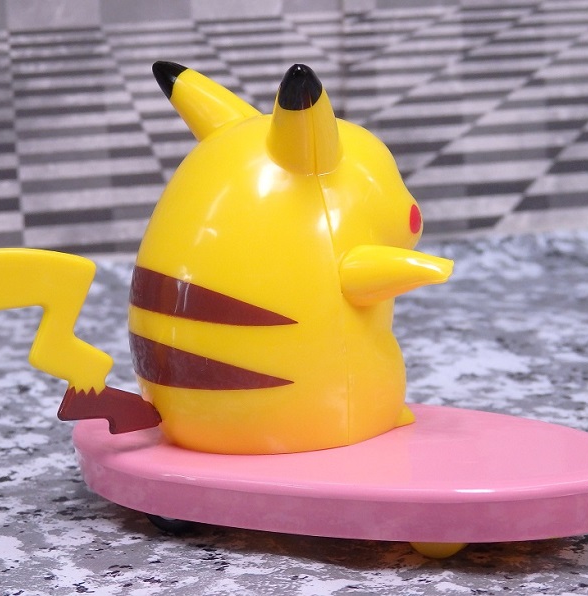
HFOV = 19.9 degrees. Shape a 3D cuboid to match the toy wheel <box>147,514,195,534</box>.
[{"bbox_3d":[-0.021,0.036,0.295,0.011,0.011,0.005,3,12,28],"label":"toy wheel"}]

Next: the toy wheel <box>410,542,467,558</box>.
[{"bbox_3d":[0.024,0.037,0.276,0.011,0.011,0.005,3,12,28],"label":"toy wheel"}]

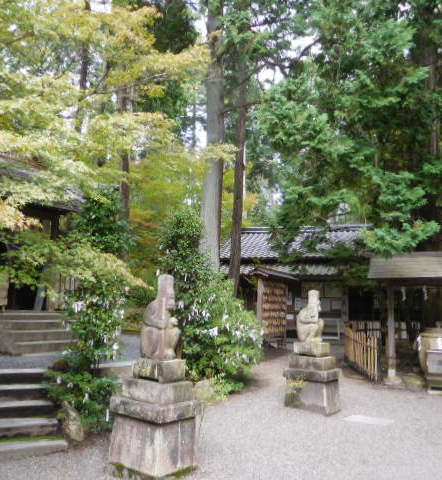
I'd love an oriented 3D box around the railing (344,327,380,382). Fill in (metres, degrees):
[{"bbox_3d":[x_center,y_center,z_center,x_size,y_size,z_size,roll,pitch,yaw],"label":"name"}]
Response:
[{"bbox_3d":[3.538,2.796,11.682,0.120,0.920,4.000,0,-8,7],"label":"railing"}]

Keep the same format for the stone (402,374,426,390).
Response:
[{"bbox_3d":[3.639,2.730,8.834,0.470,0.260,0.380,-1,-8,11],"label":"stone"}]

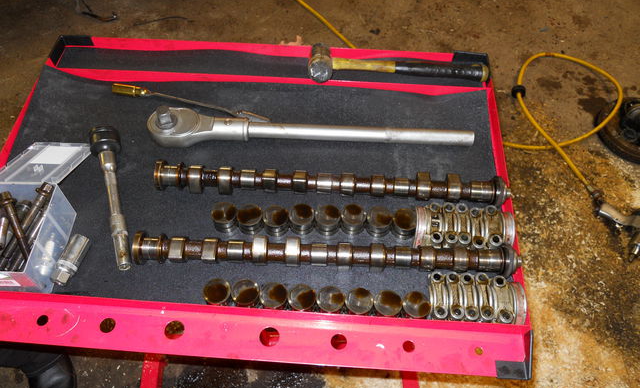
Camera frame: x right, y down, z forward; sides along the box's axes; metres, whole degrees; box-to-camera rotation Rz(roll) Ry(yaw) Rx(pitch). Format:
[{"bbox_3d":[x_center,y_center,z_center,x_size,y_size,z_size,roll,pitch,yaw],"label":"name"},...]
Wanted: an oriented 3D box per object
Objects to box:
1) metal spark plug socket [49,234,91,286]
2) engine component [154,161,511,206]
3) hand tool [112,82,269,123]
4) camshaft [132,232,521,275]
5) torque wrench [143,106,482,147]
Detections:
[{"bbox_3d":[-0.281,0.074,0.584,0.022,0.022,0.055,10,58,6],"label":"metal spark plug socket"},{"bbox_3d":[0.013,-0.012,0.628,0.435,0.037,0.038,3,58,2],"label":"engine component"},{"bbox_3d":[-0.179,-0.125,0.710,0.231,0.019,0.025,12,59,7],"label":"hand tool"},{"bbox_3d":[0.006,0.068,0.578,0.435,0.037,0.038,2,58,2],"label":"camshaft"},{"bbox_3d":[-0.015,-0.088,0.667,0.429,0.052,0.048,3,58,2],"label":"torque wrench"}]

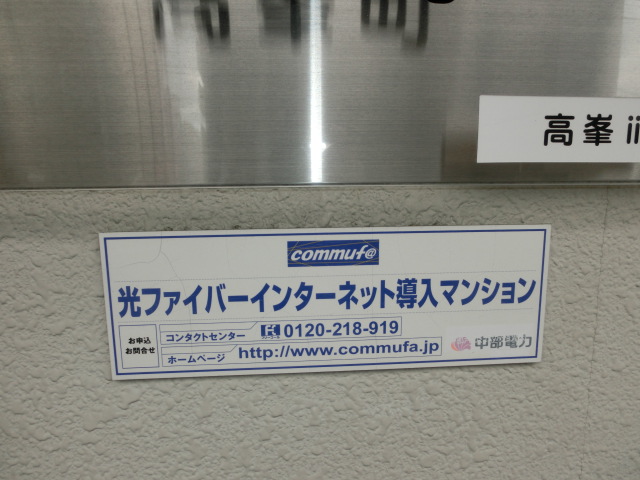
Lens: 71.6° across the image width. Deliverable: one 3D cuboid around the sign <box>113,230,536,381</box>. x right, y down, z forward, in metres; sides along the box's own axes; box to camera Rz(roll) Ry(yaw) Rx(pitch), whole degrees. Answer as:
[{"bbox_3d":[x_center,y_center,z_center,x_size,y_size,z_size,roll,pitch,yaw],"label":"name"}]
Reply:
[{"bbox_3d":[0.009,0.042,0.304,0.300,0.100,0.006,-1,9,-4],"label":"sign"}]

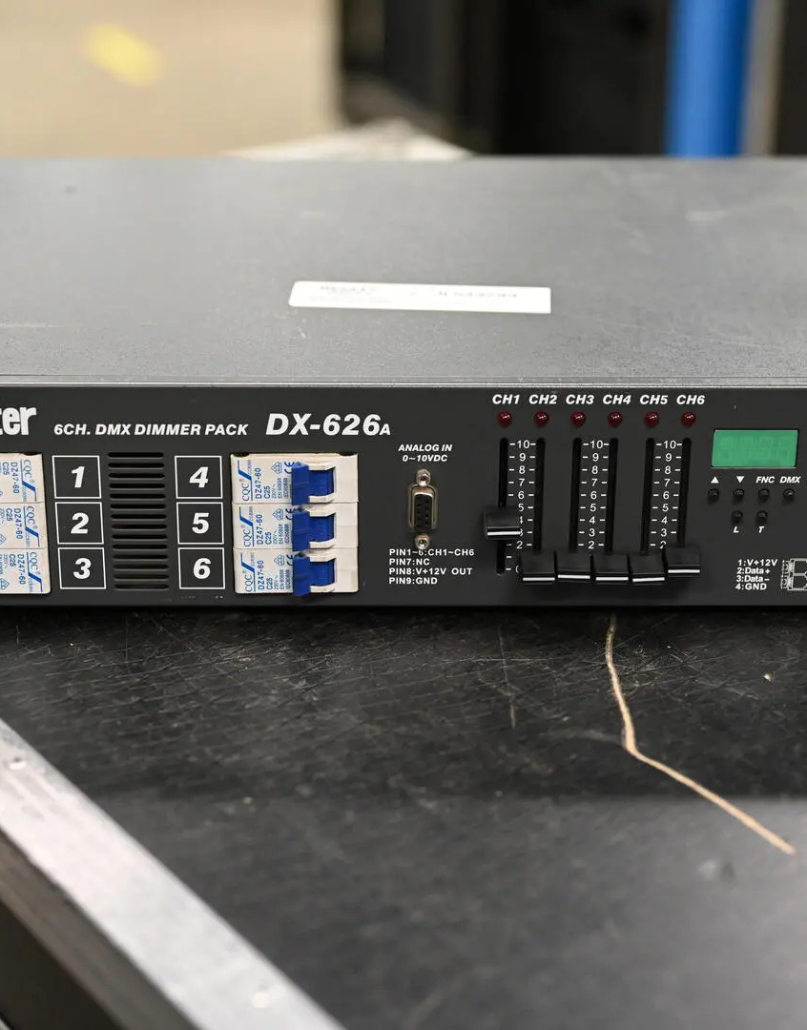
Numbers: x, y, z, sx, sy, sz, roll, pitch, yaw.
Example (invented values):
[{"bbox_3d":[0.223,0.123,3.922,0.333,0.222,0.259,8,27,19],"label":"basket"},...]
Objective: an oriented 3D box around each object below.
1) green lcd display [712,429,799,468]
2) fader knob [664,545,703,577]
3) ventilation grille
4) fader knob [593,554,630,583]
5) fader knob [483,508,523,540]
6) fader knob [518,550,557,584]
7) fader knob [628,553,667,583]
[{"bbox_3d":[0.125,-0.024,0.762,0.030,0.015,0.003,0,25,-1],"label":"green lcd display"},{"bbox_3d":[0.101,0.017,0.773,0.012,0.006,0.013,0,25,0],"label":"fader knob"},{"bbox_3d":[-0.095,0.002,0.773,0.021,0.055,0.003,0,25,0],"label":"ventilation grille"},{"bbox_3d":[0.075,0.020,0.774,0.012,0.006,0.013,0,25,0],"label":"fader knob"},{"bbox_3d":[0.036,0.004,0.766,0.012,0.006,0.013,0,25,0],"label":"fader knob"},{"bbox_3d":[0.049,0.020,0.776,0.012,0.010,0.010,0,25,-1],"label":"fader knob"},{"bbox_3d":[0.088,0.020,0.775,0.012,0.006,0.013,0,25,0],"label":"fader knob"}]

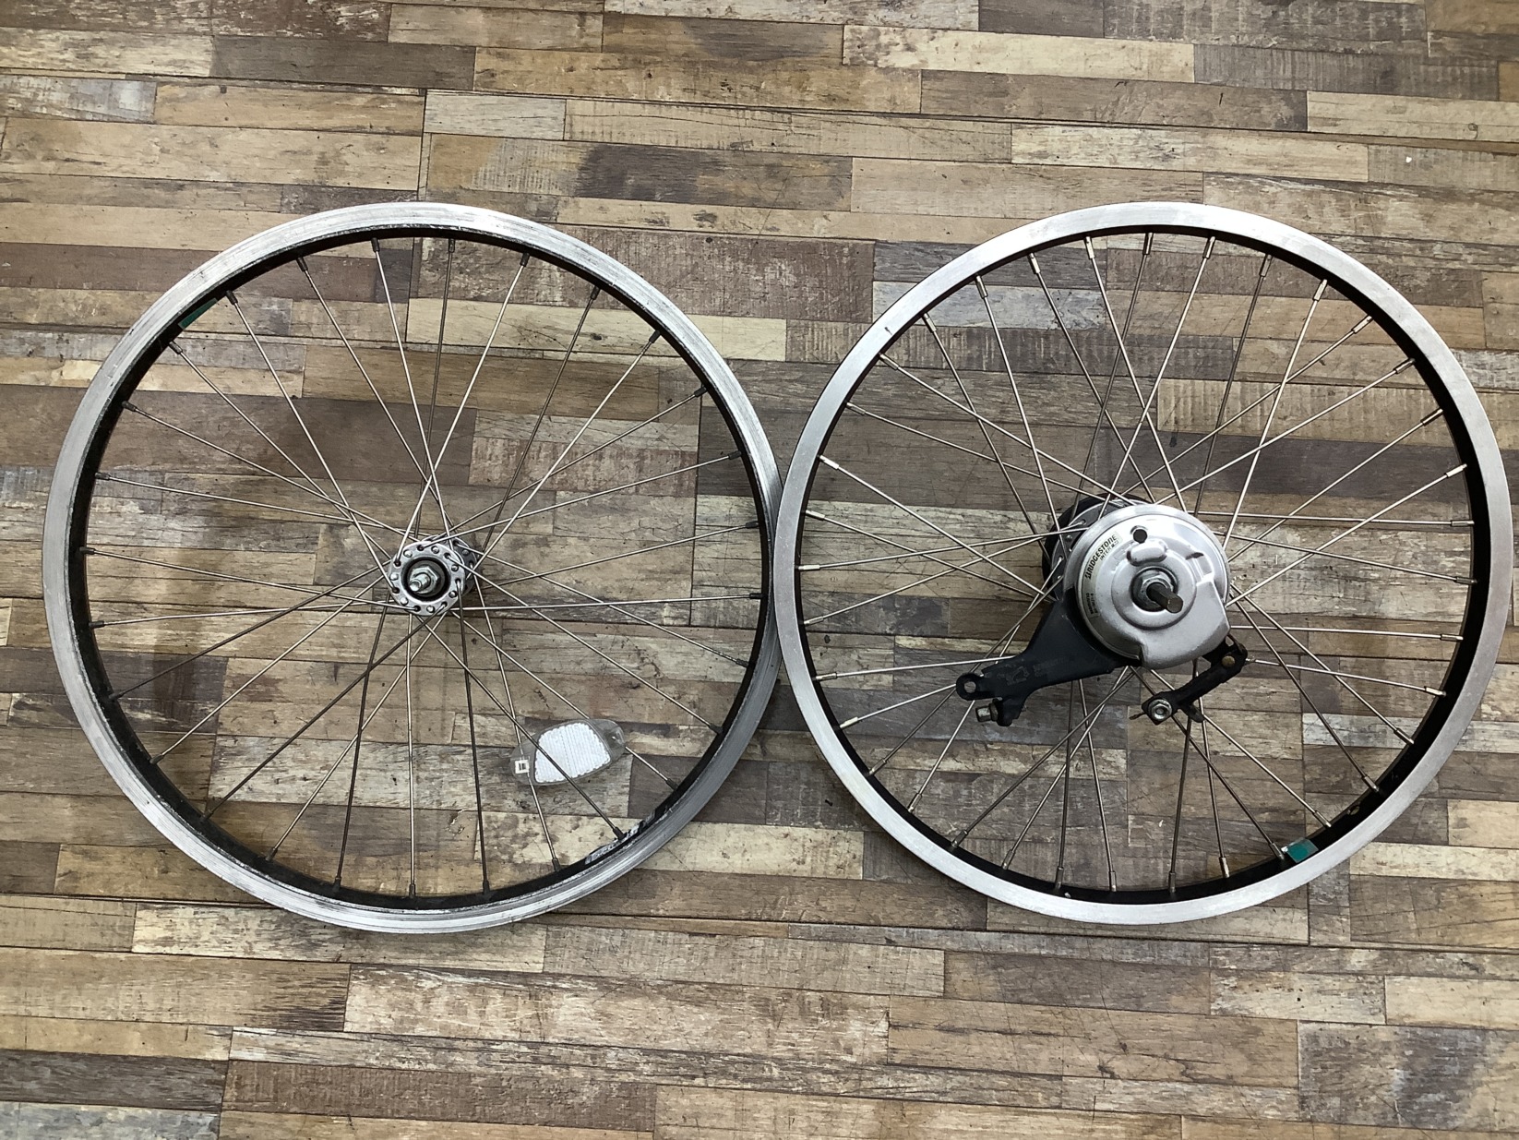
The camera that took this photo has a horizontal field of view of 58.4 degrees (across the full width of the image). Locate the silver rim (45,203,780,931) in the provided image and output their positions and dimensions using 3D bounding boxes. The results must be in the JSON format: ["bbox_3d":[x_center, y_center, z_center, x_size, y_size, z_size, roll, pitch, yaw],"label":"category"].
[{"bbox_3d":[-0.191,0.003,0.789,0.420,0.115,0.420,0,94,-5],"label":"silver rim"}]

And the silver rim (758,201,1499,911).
[{"bbox_3d":[0.218,0.005,0.782,0.420,0.165,0.420,0,99,3],"label":"silver rim"}]

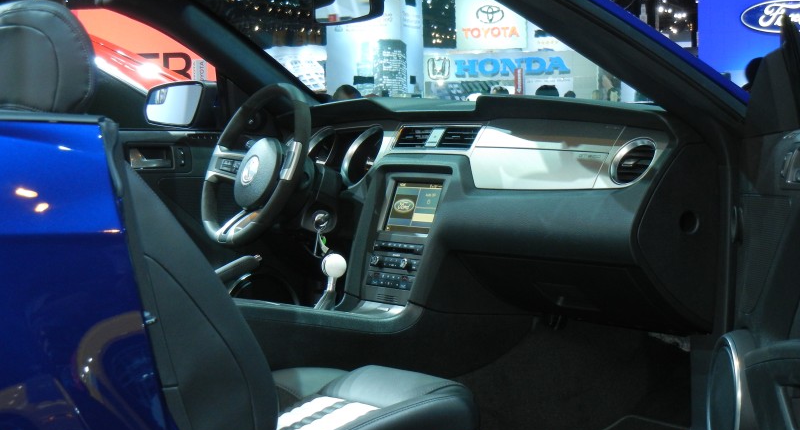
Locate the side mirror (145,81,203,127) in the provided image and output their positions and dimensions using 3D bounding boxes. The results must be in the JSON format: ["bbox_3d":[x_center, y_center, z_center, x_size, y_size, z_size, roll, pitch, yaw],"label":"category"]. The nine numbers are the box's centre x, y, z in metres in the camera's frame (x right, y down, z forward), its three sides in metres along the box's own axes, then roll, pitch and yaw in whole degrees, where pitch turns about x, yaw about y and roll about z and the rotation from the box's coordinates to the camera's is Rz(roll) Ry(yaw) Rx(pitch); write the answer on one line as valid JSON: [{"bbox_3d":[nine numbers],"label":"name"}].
[{"bbox_3d":[-0.516,-0.270,4.342,0.205,0.120,0.110,2,4,42],"label":"side mirror"}]

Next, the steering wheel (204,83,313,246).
[{"bbox_3d":[-0.298,-0.105,3.821,0.090,0.375,0.375,26,-12,-31],"label":"steering wheel"}]

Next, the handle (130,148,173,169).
[{"bbox_3d":[-0.569,-0.129,4.061,0.110,0.052,0.035,-2,3,-33],"label":"handle"}]

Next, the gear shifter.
[{"bbox_3d":[-0.137,0.135,3.507,0.070,0.130,0.060,-2,3,-33],"label":"gear shifter"}]

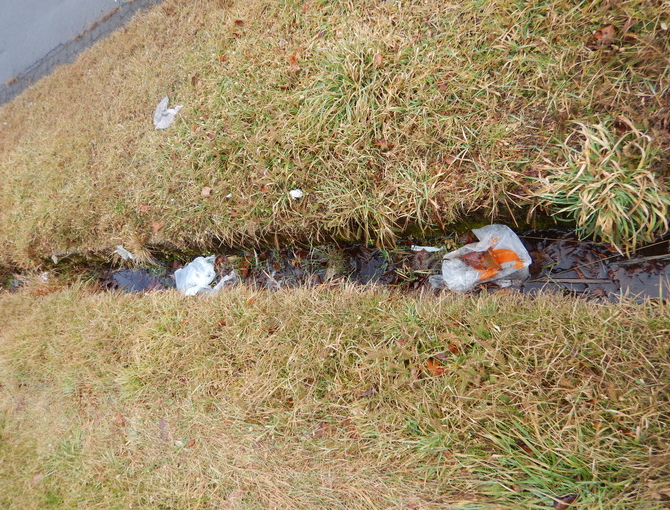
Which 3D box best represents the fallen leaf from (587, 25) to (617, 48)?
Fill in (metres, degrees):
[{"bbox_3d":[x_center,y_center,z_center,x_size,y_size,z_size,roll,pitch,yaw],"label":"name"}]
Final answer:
[{"bbox_3d":[0.742,-0.598,1.310,0.065,0.040,0.044,-19,76,36],"label":"fallen leaf"}]

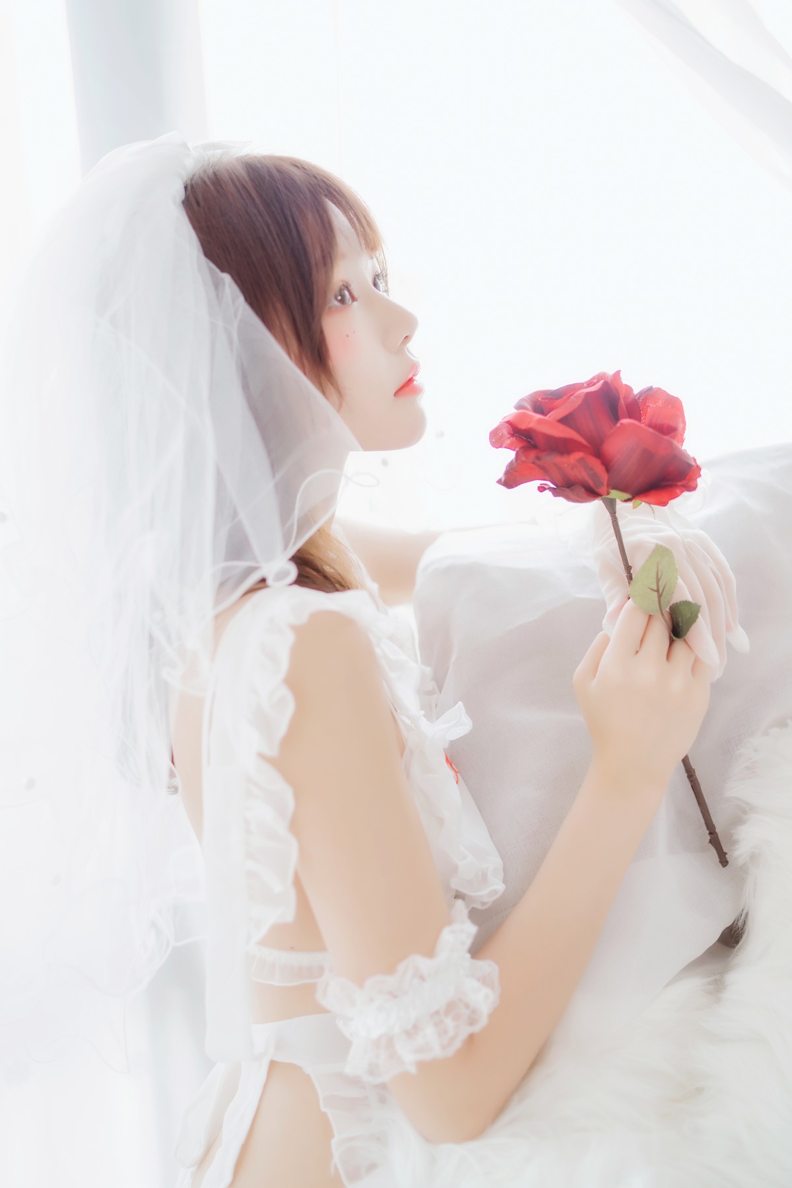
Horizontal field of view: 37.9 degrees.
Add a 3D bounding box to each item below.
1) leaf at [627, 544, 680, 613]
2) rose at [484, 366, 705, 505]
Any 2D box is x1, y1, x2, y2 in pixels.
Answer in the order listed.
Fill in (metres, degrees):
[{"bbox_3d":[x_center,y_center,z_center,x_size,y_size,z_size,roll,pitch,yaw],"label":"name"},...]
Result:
[{"bbox_3d":[0.174,-0.010,0.780,0.031,0.047,0.012,-6,6,8],"label":"leaf"},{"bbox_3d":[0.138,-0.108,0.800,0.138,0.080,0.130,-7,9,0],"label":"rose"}]

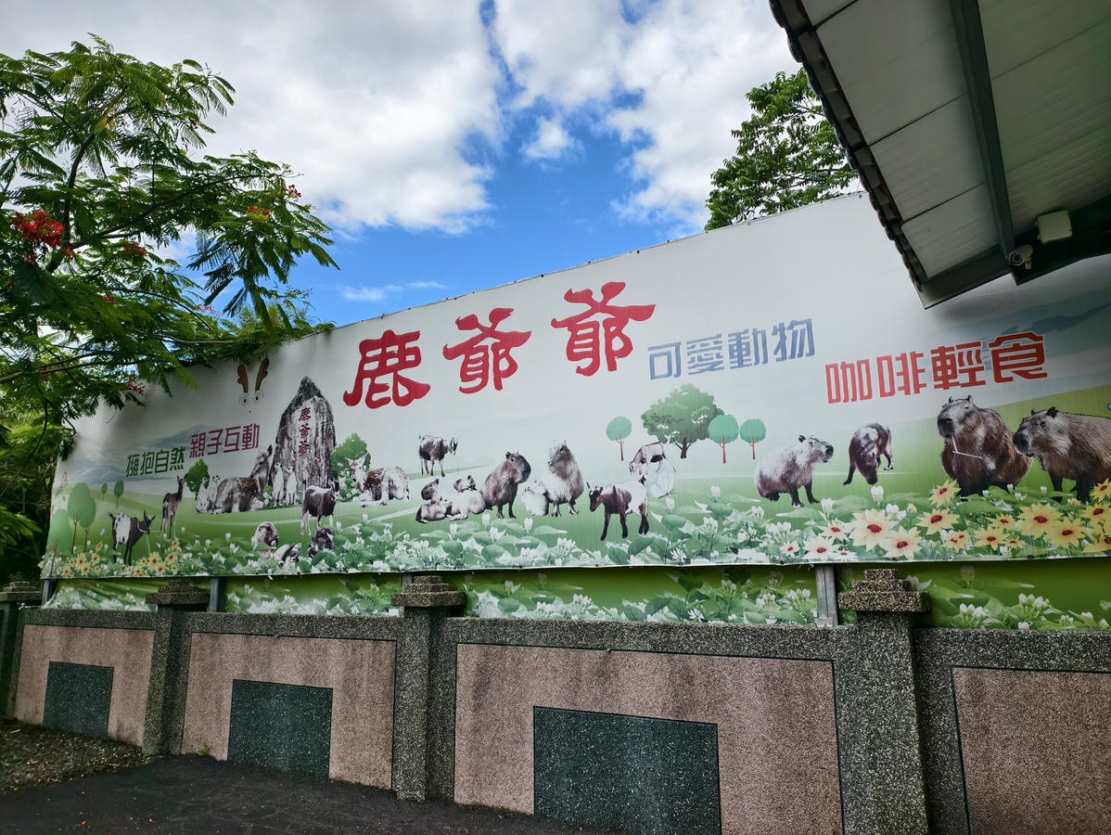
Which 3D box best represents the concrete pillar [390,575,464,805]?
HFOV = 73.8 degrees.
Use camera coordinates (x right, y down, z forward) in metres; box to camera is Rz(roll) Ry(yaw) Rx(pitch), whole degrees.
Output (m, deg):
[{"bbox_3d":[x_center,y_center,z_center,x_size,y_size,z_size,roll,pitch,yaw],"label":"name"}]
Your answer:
[{"bbox_3d":[-0.922,1.919,5.342,0.389,1.503,0.389,-8,-14,30],"label":"concrete pillar"}]

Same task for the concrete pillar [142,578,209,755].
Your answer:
[{"bbox_3d":[-3.574,2.294,6.908,0.389,1.511,0.389,-8,-14,30],"label":"concrete pillar"}]

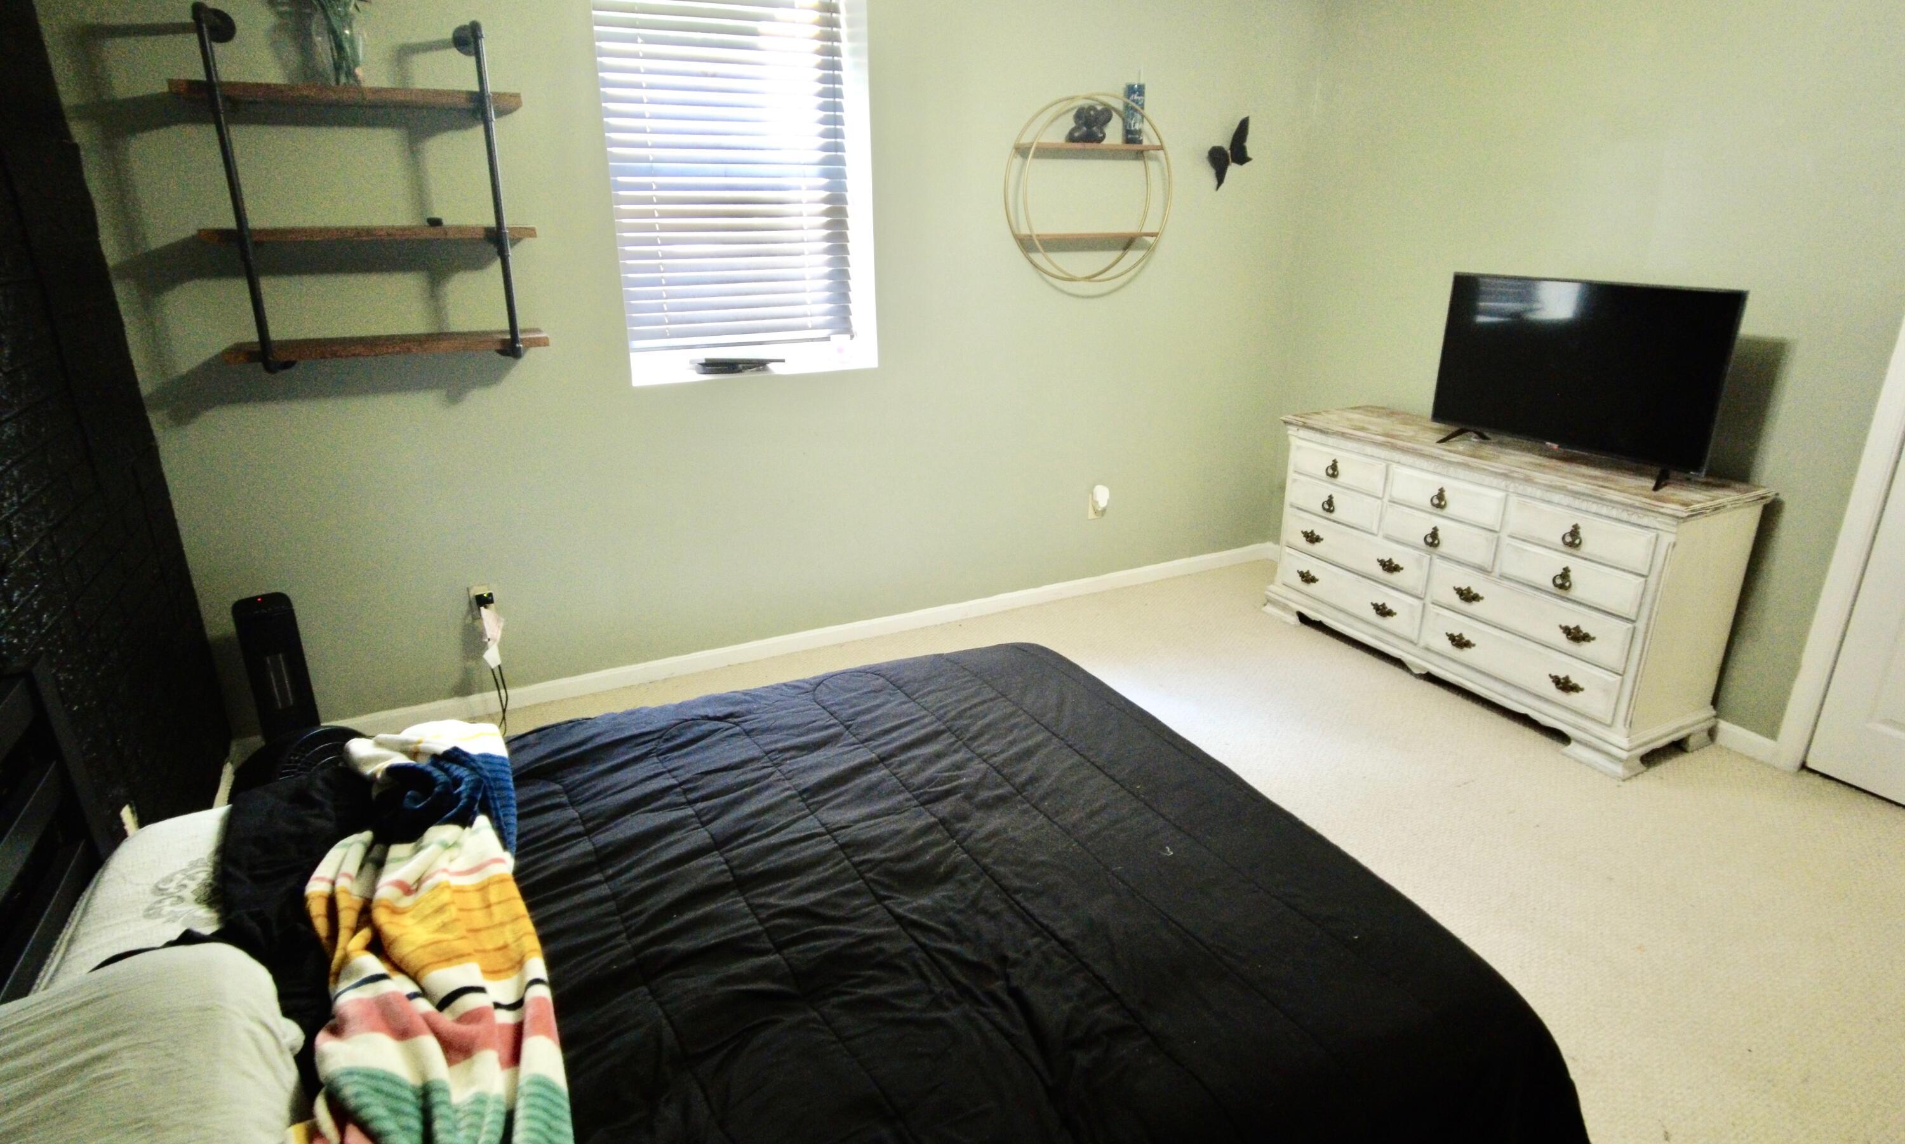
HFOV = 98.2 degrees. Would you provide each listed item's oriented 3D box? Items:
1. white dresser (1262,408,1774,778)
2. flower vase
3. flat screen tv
[{"bbox_3d":[1.809,-0.037,2.923,0.430,0.780,1.460,-10,21,-21],"label":"white dresser"},{"bbox_3d":[-1.593,-1.369,2.148,0.100,0.175,0.100,-10,21,-21],"label":"flower vase"},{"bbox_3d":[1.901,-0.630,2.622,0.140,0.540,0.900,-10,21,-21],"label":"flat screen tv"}]

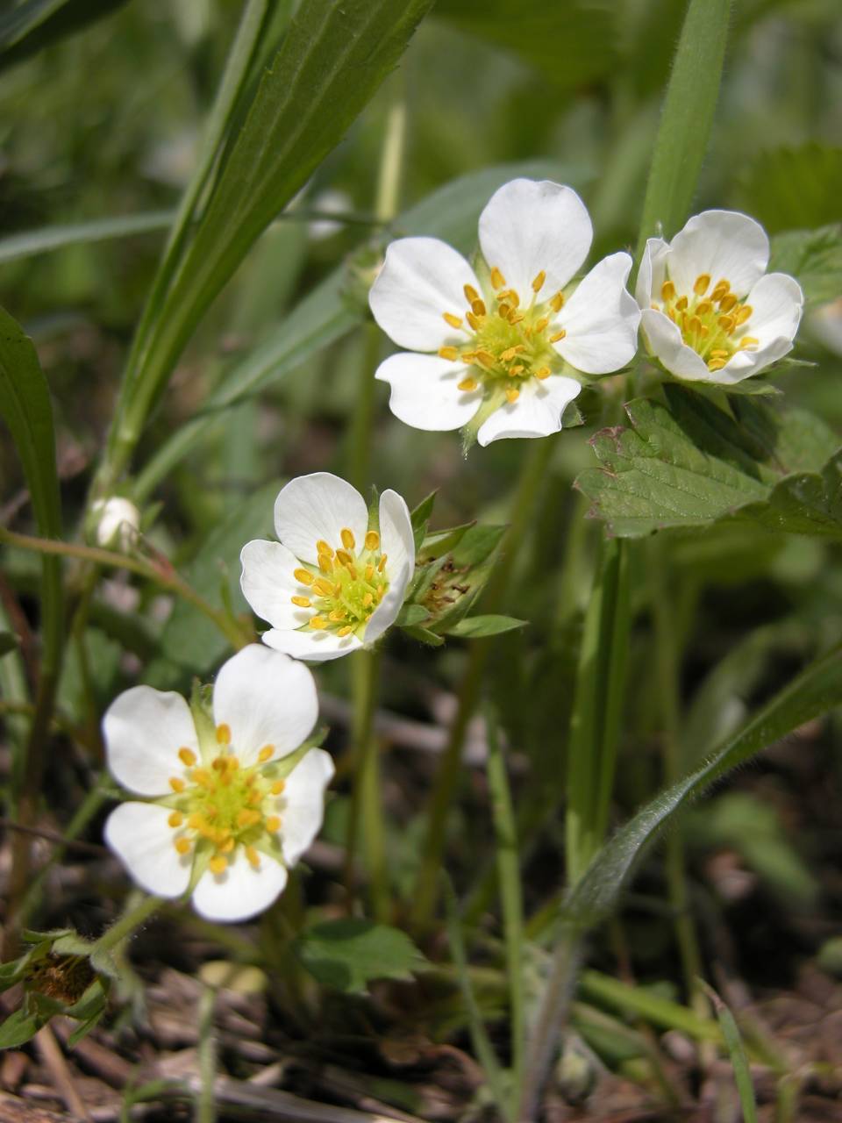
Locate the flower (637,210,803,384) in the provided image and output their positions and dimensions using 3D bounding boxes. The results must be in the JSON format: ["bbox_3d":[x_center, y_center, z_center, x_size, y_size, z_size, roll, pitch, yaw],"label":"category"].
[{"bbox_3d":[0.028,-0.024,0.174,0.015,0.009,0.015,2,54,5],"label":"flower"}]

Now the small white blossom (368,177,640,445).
[{"bbox_3d":[0.008,-0.023,0.172,0.025,0.024,0.009,3,-15,7],"label":"small white blossom"}]

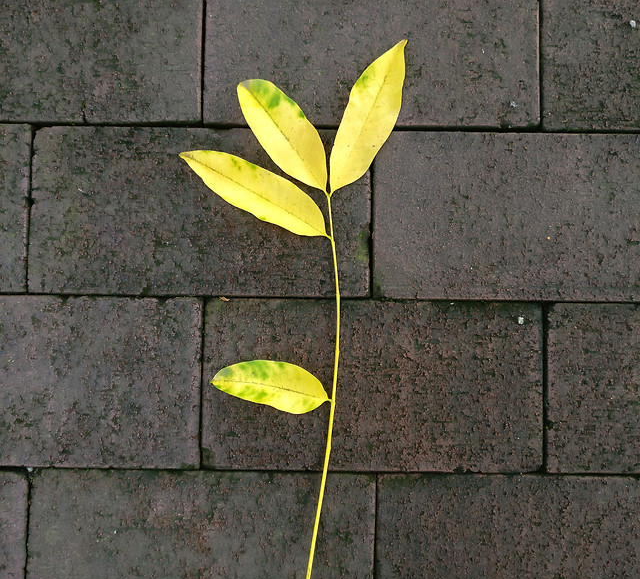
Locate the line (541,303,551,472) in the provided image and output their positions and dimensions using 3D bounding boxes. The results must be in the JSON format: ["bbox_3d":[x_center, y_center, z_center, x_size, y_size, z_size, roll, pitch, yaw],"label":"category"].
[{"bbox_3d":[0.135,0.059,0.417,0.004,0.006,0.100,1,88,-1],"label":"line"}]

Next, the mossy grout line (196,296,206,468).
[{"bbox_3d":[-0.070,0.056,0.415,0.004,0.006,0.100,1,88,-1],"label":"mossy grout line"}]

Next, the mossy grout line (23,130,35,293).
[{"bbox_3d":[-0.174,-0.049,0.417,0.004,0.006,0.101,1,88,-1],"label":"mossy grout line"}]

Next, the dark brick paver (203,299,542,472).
[{"bbox_3d":[0.032,0.058,0.438,0.203,0.050,0.101,1,88,-1],"label":"dark brick paver"}]

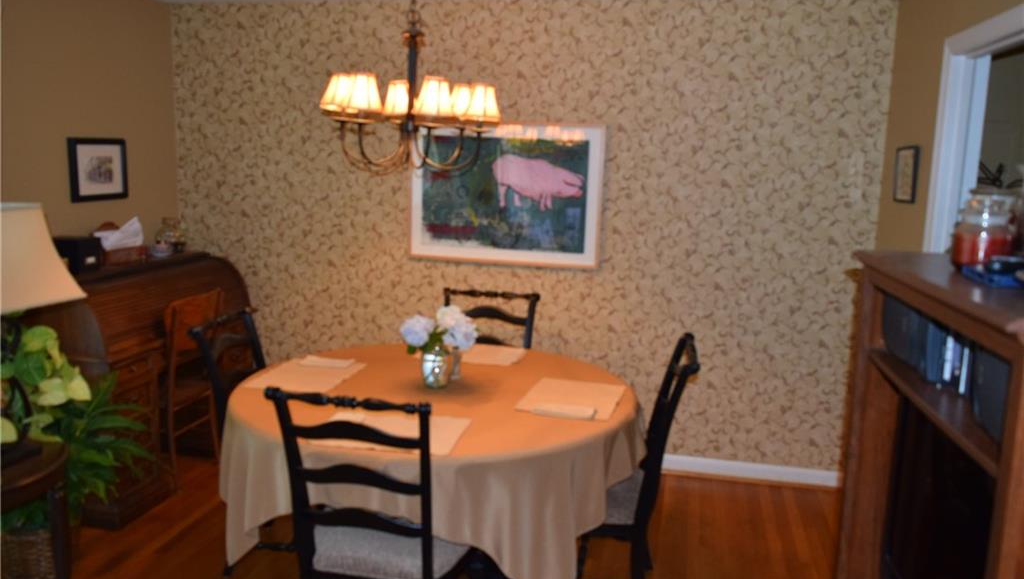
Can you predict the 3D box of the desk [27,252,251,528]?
[{"bbox_3d":[-1.853,0.403,3.818,0.610,1.080,1.180,3,9,9],"label":"desk"}]

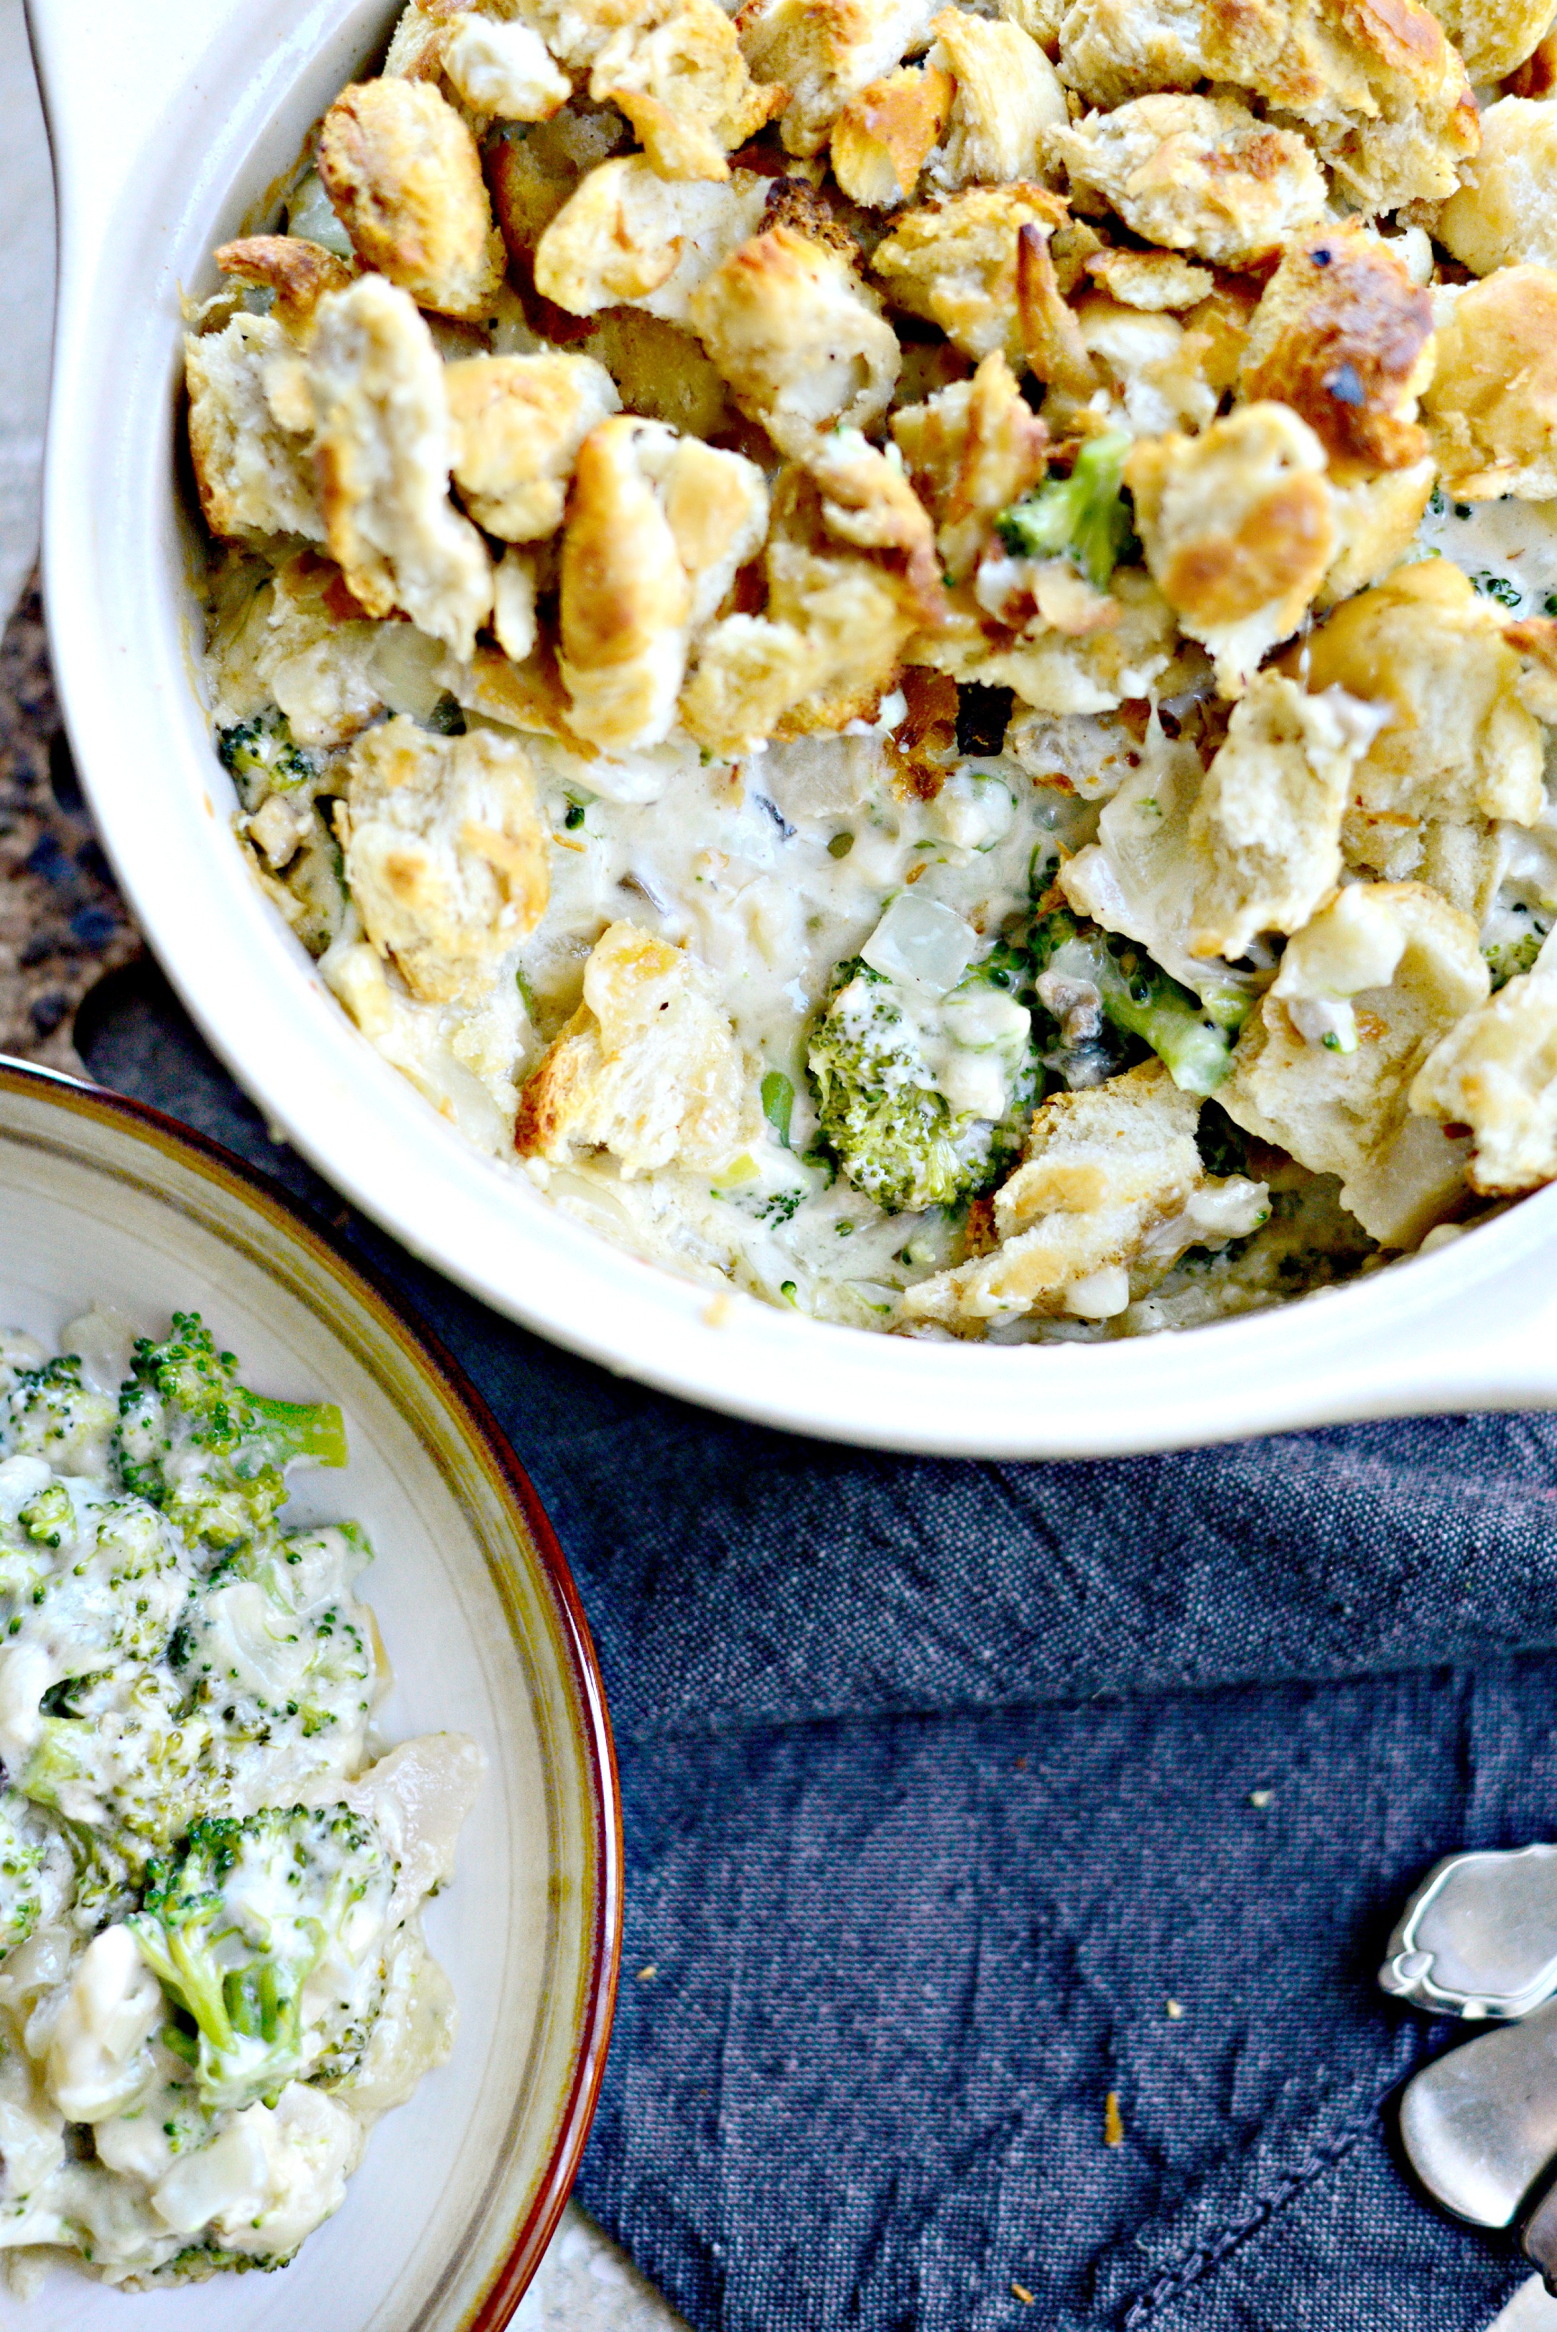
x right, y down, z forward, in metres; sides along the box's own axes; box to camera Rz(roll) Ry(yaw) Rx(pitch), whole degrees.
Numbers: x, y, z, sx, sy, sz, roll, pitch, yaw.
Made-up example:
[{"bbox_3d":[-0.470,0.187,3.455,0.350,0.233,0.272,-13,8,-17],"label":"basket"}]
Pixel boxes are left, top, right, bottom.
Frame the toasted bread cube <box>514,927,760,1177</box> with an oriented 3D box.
[{"bbox_3d":[-0.020,-0.017,0.458,0.030,0.024,0.028,-10,76,-2],"label":"toasted bread cube"}]

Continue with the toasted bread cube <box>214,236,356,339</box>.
[{"bbox_3d":[-0.072,-0.128,0.475,0.022,0.017,0.014,15,76,4],"label":"toasted bread cube"}]

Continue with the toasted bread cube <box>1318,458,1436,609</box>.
[{"bbox_3d":[0.084,-0.090,0.464,0.018,0.019,0.024,34,78,8],"label":"toasted bread cube"}]

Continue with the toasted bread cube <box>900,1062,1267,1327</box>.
[{"bbox_3d":[0.043,0.004,0.455,0.046,0.024,0.024,-32,78,-8],"label":"toasted bread cube"}]

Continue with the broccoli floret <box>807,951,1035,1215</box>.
[{"bbox_3d":[0.020,-0.012,0.456,0.031,0.027,0.033,0,76,0],"label":"broccoli floret"}]

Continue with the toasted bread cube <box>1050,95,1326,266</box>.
[{"bbox_3d":[0.059,-0.142,0.468,0.037,0.022,0.020,15,76,4],"label":"toasted bread cube"}]

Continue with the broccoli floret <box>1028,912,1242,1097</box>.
[{"bbox_3d":[0.050,-0.023,0.463,0.033,0.021,0.021,41,80,9],"label":"broccoli floret"}]

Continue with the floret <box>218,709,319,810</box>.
[{"bbox_3d":[-0.074,-0.059,0.472,0.016,0.014,0.015,0,76,0],"label":"floret"}]

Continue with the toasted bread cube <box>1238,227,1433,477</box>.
[{"bbox_3d":[0.080,-0.116,0.462,0.025,0.022,0.029,10,76,2],"label":"toasted bread cube"}]

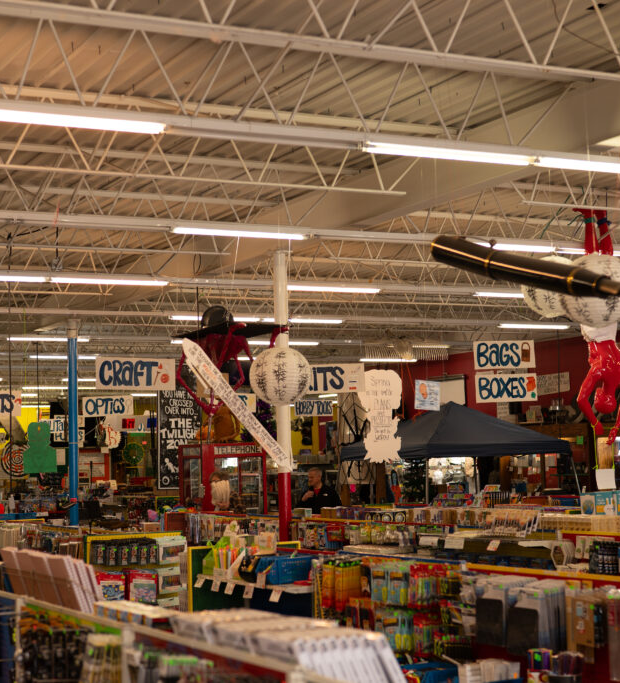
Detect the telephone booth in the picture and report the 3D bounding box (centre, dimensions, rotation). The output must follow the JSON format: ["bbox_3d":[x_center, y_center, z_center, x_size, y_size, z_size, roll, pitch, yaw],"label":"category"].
[{"bbox_3d":[-1.018,2.280,16.860,0.800,2.100,0.800,1,-5,-25],"label":"telephone booth"}]

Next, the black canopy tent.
[{"bbox_3d":[2.160,2.188,20.985,2.900,2.608,2.900,1,-5,-27],"label":"black canopy tent"}]

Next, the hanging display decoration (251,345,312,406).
[{"bbox_3d":[-0.186,0.226,9.300,0.405,0.383,0.405,-2,-5,0],"label":"hanging display decoration"}]

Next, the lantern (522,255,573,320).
[{"bbox_3d":[1.481,-0.332,8.667,0.390,0.381,0.390,-2,-5,0],"label":"lantern"}]

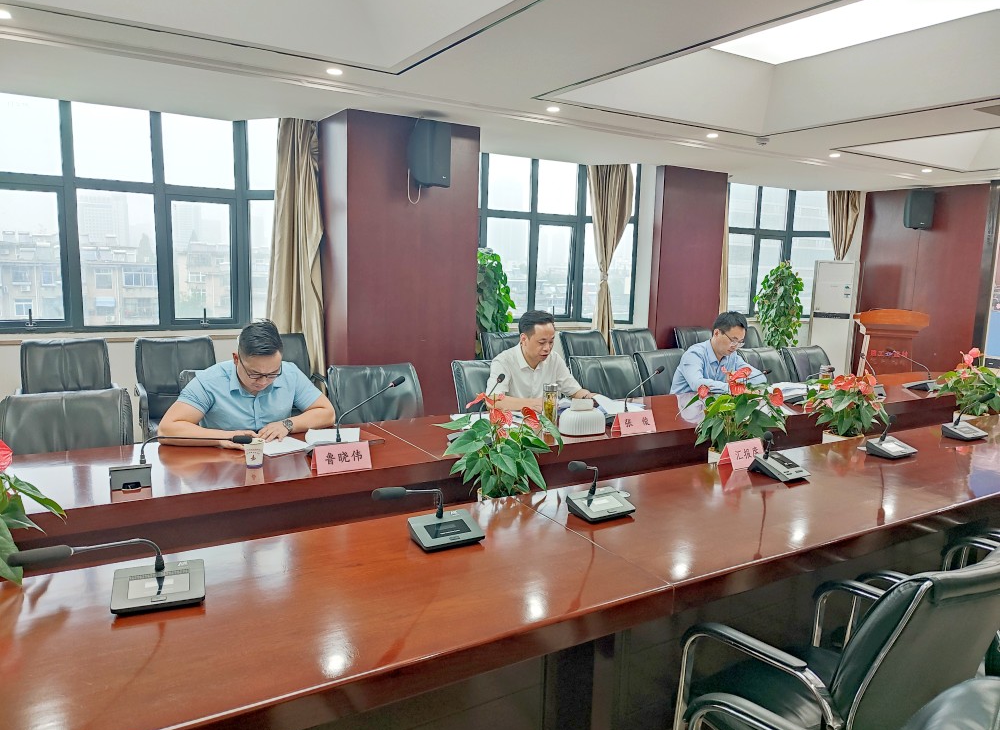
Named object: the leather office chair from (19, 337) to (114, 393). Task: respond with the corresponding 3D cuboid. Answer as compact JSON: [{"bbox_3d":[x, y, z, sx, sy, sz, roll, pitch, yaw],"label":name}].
[{"bbox_3d":[-2.462,0.380,4.145,0.570,0.991,0.600,-3,9,-31],"label":"leather office chair"}]

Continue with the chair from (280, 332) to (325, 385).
[{"bbox_3d":[-1.588,0.271,5.382,0.580,0.950,0.620,-3,9,-31],"label":"chair"}]

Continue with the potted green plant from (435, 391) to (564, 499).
[{"bbox_3d":[-0.003,0.353,2.612,0.430,0.500,0.430,2,8,0],"label":"potted green plant"}]

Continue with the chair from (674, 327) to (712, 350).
[{"bbox_3d":[1.787,0.194,6.148,0.560,0.970,0.620,-3,9,-31],"label":"chair"}]

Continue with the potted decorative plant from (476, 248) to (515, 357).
[{"bbox_3d":[-0.120,-0.197,6.440,0.500,1.663,0.500,-3,9,-31],"label":"potted decorative plant"}]

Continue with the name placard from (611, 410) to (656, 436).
[{"bbox_3d":[0.649,0.271,3.484,0.205,0.103,0.091,-3,9,-31],"label":"name placard"}]

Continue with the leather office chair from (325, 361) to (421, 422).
[{"bbox_3d":[-0.488,0.519,3.317,0.560,0.970,0.620,-3,9,-31],"label":"leather office chair"}]

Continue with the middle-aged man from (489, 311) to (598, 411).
[{"bbox_3d":[0.181,0.329,4.002,0.640,1.279,0.800,-3,9,-31],"label":"middle-aged man"}]

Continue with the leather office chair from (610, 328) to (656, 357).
[{"bbox_3d":[1.221,0.222,5.848,0.560,0.970,0.620,-3,9,-31],"label":"leather office chair"}]

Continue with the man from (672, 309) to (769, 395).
[{"bbox_3d":[1.335,0.280,4.421,0.580,1.230,0.780,-3,9,-31],"label":"man"}]

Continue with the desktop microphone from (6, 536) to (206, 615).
[{"bbox_3d":[-0.778,0.410,1.458,0.359,0.237,0.296,-3,9,-31],"label":"desktop microphone"}]

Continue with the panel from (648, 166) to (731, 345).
[{"bbox_3d":[1.918,-0.751,7.488,0.870,2.500,0.180,-3,9,-31],"label":"panel"}]

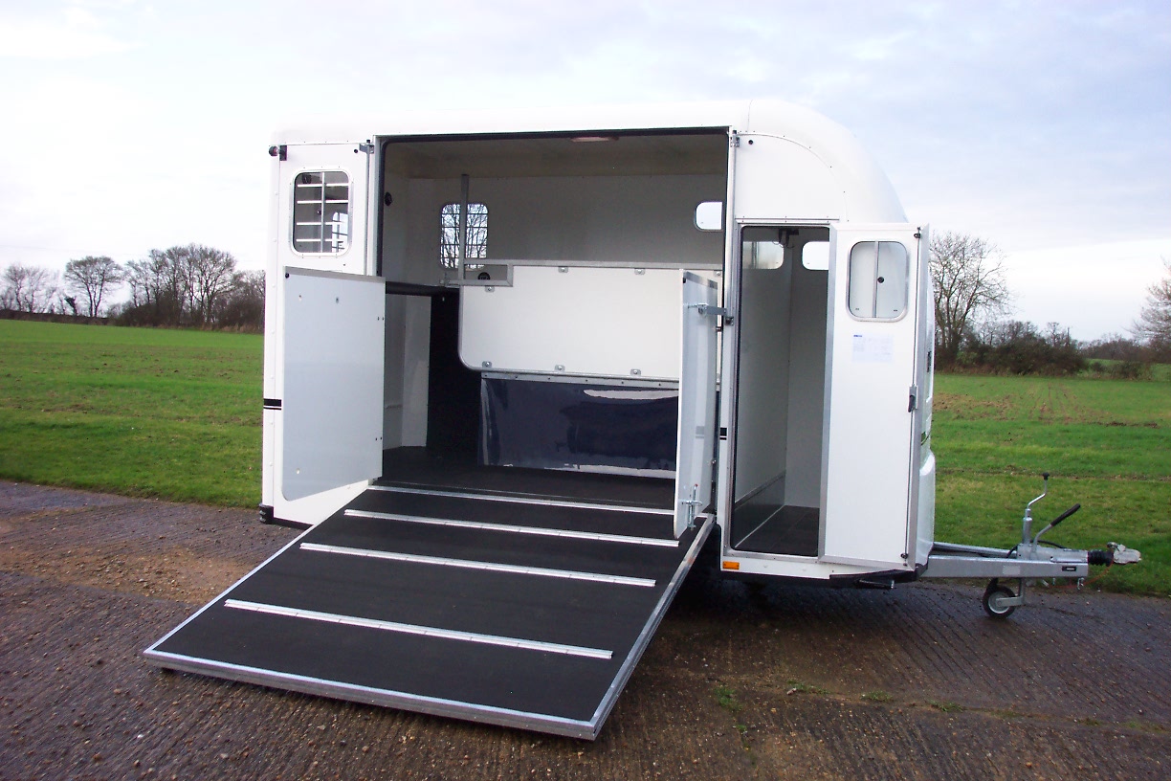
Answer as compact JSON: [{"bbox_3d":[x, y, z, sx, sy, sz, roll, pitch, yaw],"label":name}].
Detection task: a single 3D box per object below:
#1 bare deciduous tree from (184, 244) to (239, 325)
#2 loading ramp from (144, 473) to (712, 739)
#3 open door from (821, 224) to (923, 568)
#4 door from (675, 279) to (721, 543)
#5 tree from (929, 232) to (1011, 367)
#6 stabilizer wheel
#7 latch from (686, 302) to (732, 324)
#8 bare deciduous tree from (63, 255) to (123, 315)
[{"bbox_3d":[-49.353,-13.804,150.000,7.564,11.093,7.564,1,3,-18],"label":"bare deciduous tree"},{"bbox_3d":[-0.670,1.016,5.933,2.249,0.060,2.158,2,17,19],"label":"loading ramp"},{"bbox_3d":[1.533,0.034,6.096,0.511,1.831,0.045,3,4,24],"label":"open door"},{"bbox_3d":[0.579,0.050,5.939,0.035,1.276,1.087,3,4,15],"label":"door"},{"bbox_3d":[22.678,-5.500,70.000,6.942,8.471,6.942,3,3,18],"label":"tree"},{"bbox_3d":[2.468,1.265,6.785,0.200,0.203,0.060,3,4,20],"label":"stabilizer wheel"},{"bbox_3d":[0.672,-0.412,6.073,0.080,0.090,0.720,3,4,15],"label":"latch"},{"bbox_3d":[-74.371,-15.539,172.000,8.962,9.829,8.962,1,3,-23],"label":"bare deciduous tree"}]

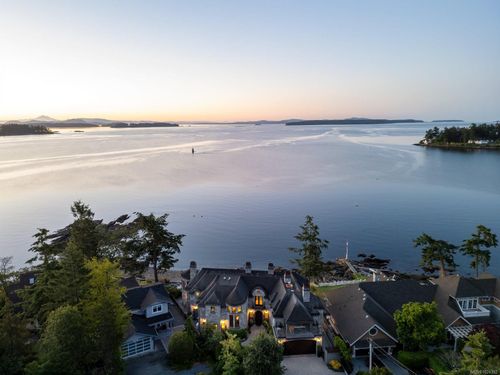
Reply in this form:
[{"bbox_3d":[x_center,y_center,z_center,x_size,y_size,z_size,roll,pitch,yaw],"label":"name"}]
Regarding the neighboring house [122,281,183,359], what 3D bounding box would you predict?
[{"bbox_3d":[-18.900,20.267,59.046,13.000,8.000,15.000,-6,12,-29],"label":"neighboring house"}]

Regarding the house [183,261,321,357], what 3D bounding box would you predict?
[{"bbox_3d":[-0.100,18.977,61.042,23.400,9.800,18.500,1,11,3],"label":"house"}]

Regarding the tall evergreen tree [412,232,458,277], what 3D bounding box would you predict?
[{"bbox_3d":[42.733,15.875,80.300,10.000,11.800,9.000,0,11,0],"label":"tall evergreen tree"}]

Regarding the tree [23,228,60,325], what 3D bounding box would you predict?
[{"bbox_3d":[-37.537,15.463,62.418,7.500,16.600,7.500,0,11,0],"label":"tree"}]

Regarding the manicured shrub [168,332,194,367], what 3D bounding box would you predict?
[{"bbox_3d":[-10.244,23.651,51.846,3.700,4.000,3.700,0,11,0],"label":"manicured shrub"}]

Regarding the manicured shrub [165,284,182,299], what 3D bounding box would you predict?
[{"bbox_3d":[-15.904,21.065,71.608,3.800,2.200,3.200,0,11,0],"label":"manicured shrub"}]

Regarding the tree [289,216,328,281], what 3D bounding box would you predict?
[{"bbox_3d":[12.796,13.762,75.834,8.600,16.000,8.400,0,11,0],"label":"tree"}]

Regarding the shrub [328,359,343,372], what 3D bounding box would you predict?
[{"bbox_3d":[12.391,25.427,50.246,2.000,1.100,1.900,0,11,0],"label":"shrub"}]

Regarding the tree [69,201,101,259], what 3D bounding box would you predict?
[{"bbox_3d":[-34.354,12.533,71.534,7.500,20.000,7.500,0,11,0],"label":"tree"}]

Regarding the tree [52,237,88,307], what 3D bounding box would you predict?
[{"bbox_3d":[-31.860,16.188,61.537,7.000,15.500,7.000,0,11,0],"label":"tree"}]

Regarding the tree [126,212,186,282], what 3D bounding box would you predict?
[{"bbox_3d":[-21.497,13.651,78.866,12.500,16.500,11.500,0,11,0],"label":"tree"}]

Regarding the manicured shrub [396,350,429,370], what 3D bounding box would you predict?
[{"bbox_3d":[23.768,25.187,50.710,4.400,1.400,2.400,0,11,0],"label":"manicured shrub"}]

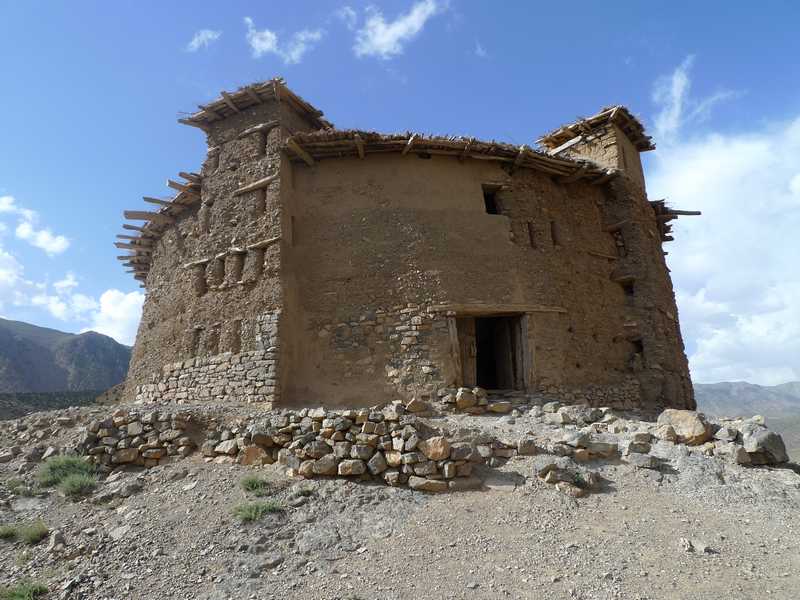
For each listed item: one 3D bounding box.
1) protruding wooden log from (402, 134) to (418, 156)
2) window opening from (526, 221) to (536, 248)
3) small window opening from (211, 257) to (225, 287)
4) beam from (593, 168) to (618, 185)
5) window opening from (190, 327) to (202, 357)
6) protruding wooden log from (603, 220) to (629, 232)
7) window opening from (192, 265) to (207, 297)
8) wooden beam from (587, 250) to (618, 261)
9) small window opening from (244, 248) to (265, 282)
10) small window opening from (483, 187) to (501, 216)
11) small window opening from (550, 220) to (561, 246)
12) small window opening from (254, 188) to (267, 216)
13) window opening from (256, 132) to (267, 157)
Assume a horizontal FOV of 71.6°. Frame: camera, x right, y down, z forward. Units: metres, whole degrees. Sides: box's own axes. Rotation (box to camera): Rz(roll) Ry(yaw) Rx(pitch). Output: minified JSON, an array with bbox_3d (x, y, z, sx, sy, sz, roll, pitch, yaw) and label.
[{"bbox_3d":[0.210,-3.366,12.057,0.120,0.120,0.920,3,-10,-15],"label":"protruding wooden log"},{"bbox_3d":[3.166,-1.575,13.559,0.267,0.693,0.220,4,-13,-18],"label":"window opening"},{"bbox_3d":[-4.479,-0.685,13.747,0.511,0.744,0.220,-8,-13,38],"label":"small window opening"},{"bbox_3d":[5.291,-3.183,14.367,0.160,0.150,0.755,5,-13,-22],"label":"beam"},{"bbox_3d":[-4.437,0.924,12.277,0.382,0.615,0.191,-8,-12,38],"label":"window opening"},{"bbox_3d":[5.554,-1.900,14.201,0.160,0.140,0.680,9,-15,-36],"label":"protruding wooden log"},{"bbox_3d":[-5.087,-0.478,14.198,0.547,0.820,0.220,-8,-13,38],"label":"window opening"},{"bbox_3d":[5.094,-1.119,13.952,1.113,0.100,0.120,6,-11,-30],"label":"wooden beam"},{"bbox_3d":[-3.312,-0.777,12.827,0.602,0.789,0.220,-8,-13,38],"label":"small window opening"},{"bbox_3d":[1.925,-2.120,12.008,0.403,0.604,0.265,4,-10,-22],"label":"small window opening"},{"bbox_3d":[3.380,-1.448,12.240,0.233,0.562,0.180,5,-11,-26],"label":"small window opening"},{"bbox_3d":[-3.236,-2.277,13.030,0.384,0.698,0.220,-8,-13,38],"label":"small window opening"},{"bbox_3d":[-2.869,-3.264,11.734,0.297,0.530,0.191,-8,-12,38],"label":"window opening"}]

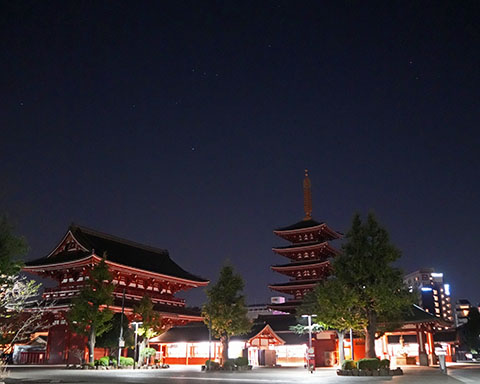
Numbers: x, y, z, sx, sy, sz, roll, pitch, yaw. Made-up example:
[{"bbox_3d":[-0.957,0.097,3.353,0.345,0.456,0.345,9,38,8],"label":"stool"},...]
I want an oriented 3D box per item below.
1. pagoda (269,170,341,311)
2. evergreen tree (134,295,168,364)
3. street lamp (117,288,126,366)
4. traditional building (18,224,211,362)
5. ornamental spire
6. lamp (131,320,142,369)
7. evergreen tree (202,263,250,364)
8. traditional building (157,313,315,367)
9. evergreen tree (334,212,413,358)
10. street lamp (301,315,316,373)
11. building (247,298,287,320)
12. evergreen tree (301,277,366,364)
[{"bbox_3d":[19.410,17.168,131.786,17.200,50.400,17.200,-12,-22,31],"label":"pagoda"},{"bbox_3d":[-9.663,15.104,52.071,3.366,7.625,3.366,3,-19,-10],"label":"evergreen tree"},{"bbox_3d":[-12.694,14.600,51.579,0.600,8.241,0.500,5,-20,-13],"label":"street lamp"},{"bbox_3d":[-22.206,19.987,89.150,18.300,22.700,29.900,-12,-22,31],"label":"traditional building"},{"bbox_3d":[19.449,0.622,137.539,2.200,15.366,2.200,0,-19,0],"label":"ornamental spire"},{"bbox_3d":[-10.317,15.359,48.078,1.300,4.519,0.350,4,-20,-11],"label":"lamp"},{"bbox_3d":[-1.258,11.469,44.695,4.287,9.685,4.287,1,-19,-1],"label":"evergreen tree"},{"bbox_3d":[-0.404,21.503,69.462,25.500,7.000,8.000,-12,-22,31],"label":"traditional building"},{"bbox_3d":[9.565,7.106,34.825,5.674,11.492,5.674,-5,-20,14],"label":"evergreen tree"},{"bbox_3d":[5.790,12.491,39.699,1.350,4.505,0.350,-2,-19,8],"label":"street lamp"},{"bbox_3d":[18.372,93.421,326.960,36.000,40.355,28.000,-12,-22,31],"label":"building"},{"bbox_3d":[9.737,13.410,49.419,6.801,9.171,6.801,-3,-19,10],"label":"evergreen tree"}]

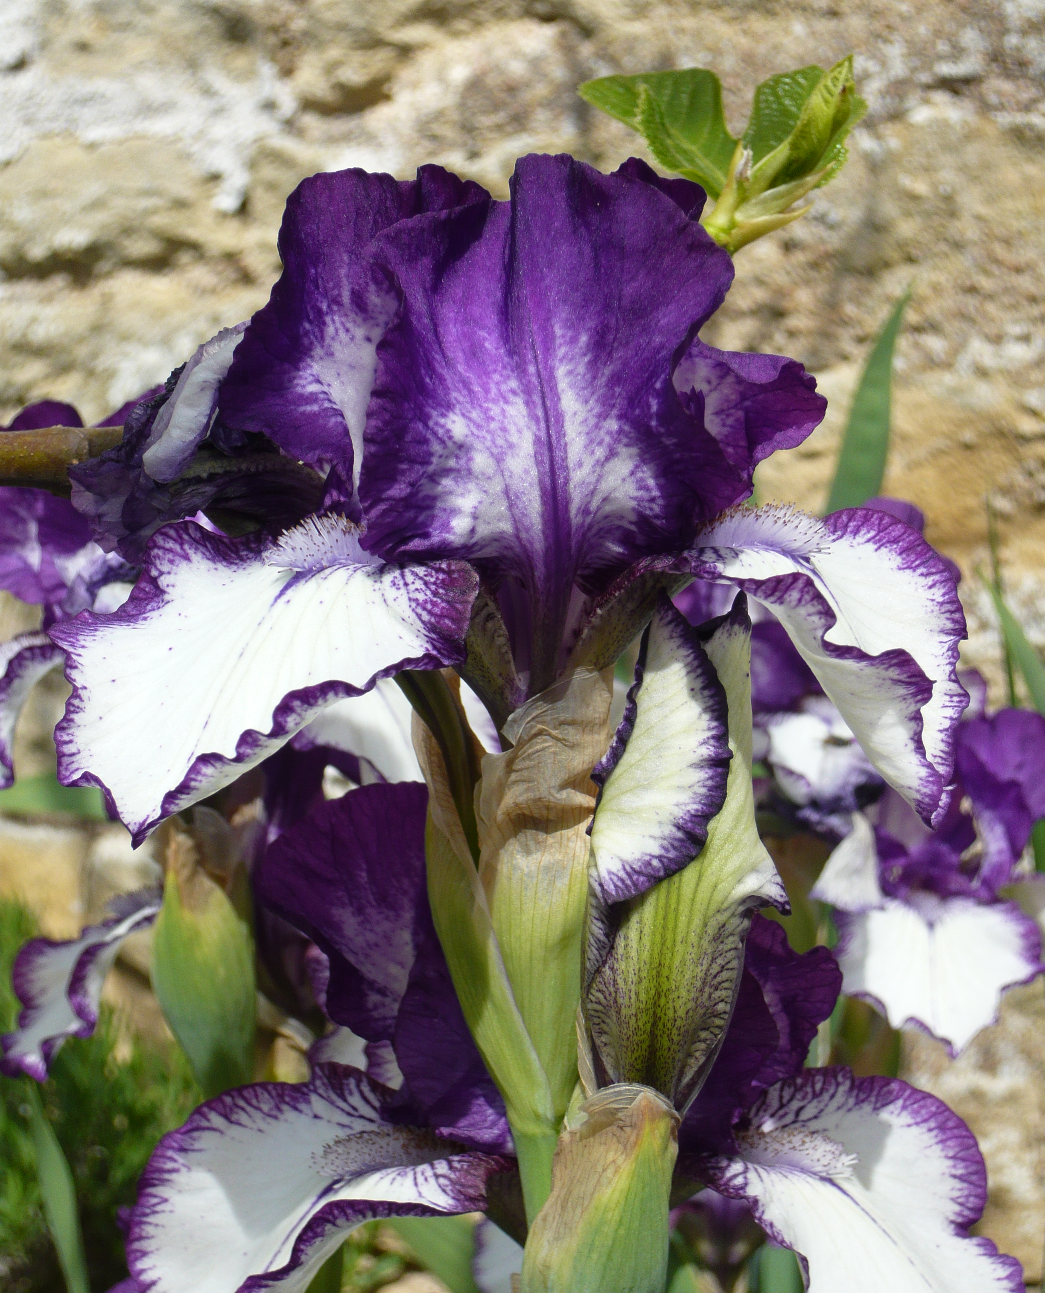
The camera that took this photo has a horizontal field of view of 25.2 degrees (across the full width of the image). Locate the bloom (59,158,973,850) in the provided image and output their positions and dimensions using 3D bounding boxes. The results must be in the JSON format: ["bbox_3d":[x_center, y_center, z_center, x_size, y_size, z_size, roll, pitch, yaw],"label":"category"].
[{"bbox_3d":[-0.003,-0.025,0.390,0.147,0.112,0.135,0,9,0],"label":"bloom"}]

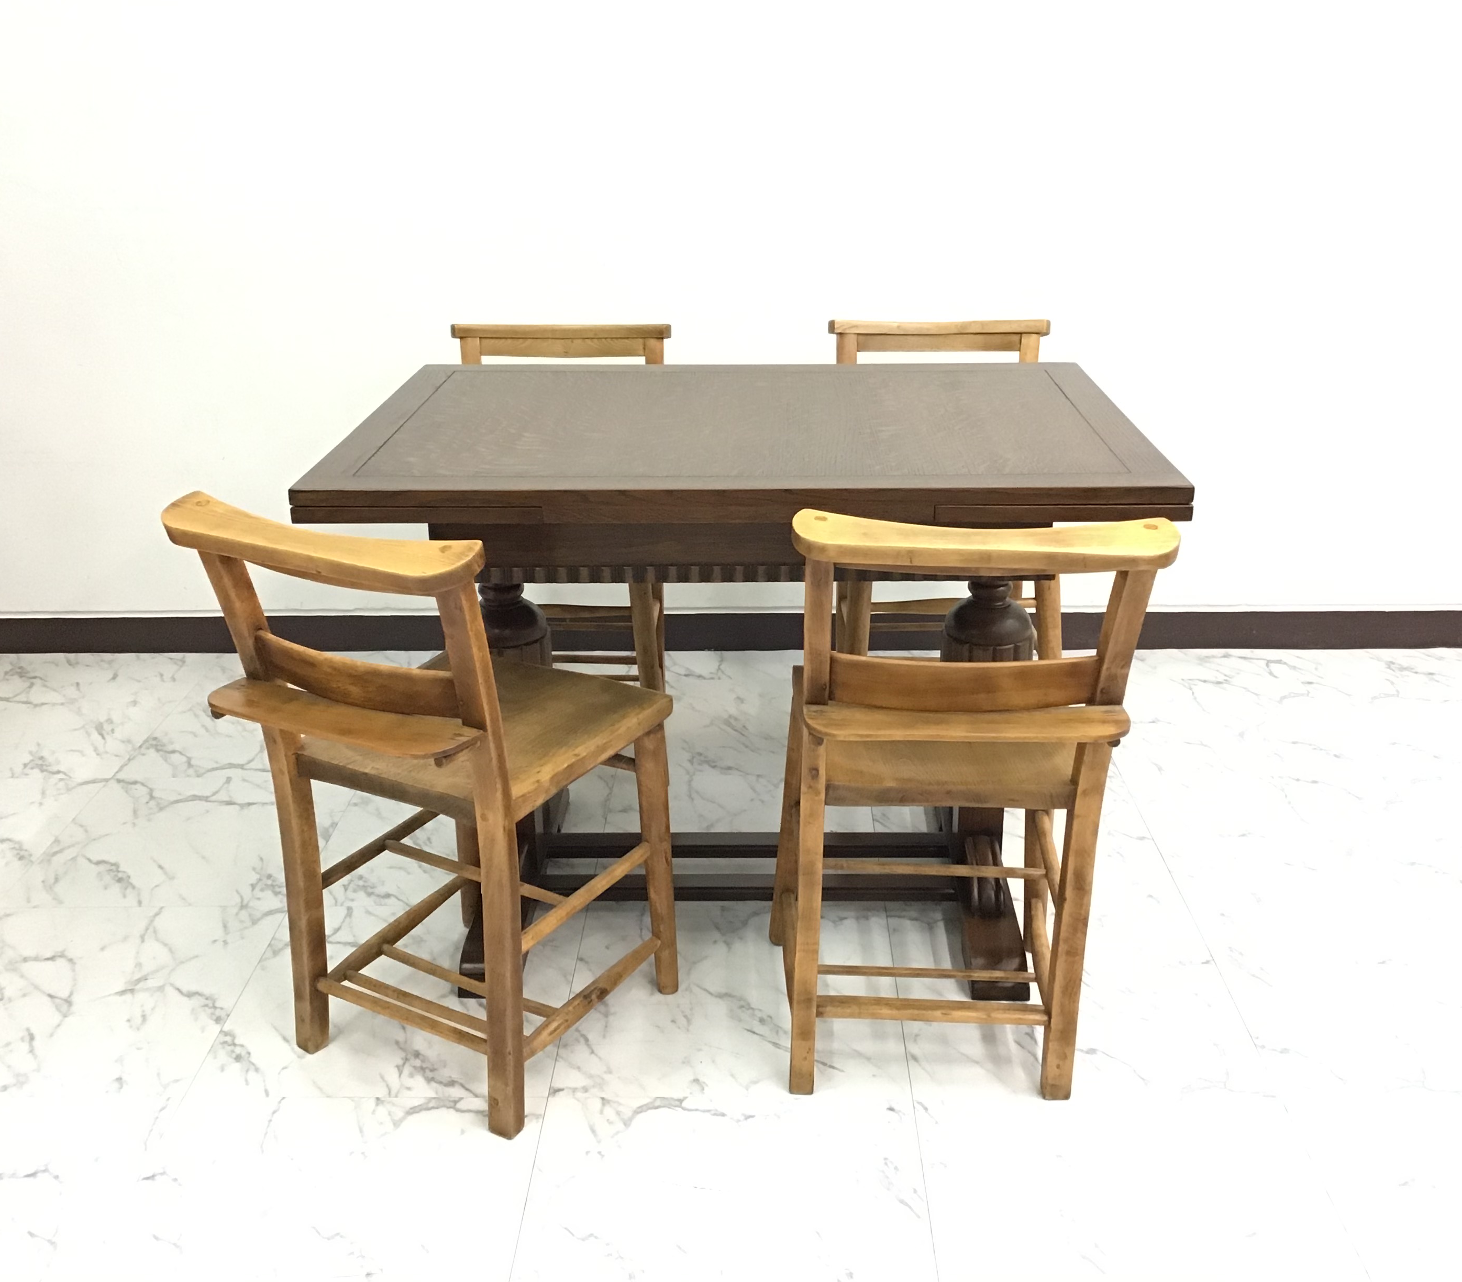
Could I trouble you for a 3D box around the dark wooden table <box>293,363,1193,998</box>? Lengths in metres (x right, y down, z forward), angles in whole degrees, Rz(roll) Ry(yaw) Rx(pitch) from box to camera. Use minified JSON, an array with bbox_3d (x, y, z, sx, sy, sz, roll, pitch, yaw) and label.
[{"bbox_3d":[0.022,0.036,2.289,1.066,0.753,0.756,0,21,2],"label":"dark wooden table"}]

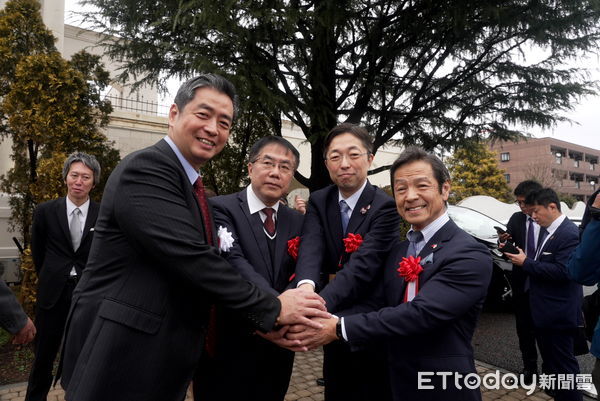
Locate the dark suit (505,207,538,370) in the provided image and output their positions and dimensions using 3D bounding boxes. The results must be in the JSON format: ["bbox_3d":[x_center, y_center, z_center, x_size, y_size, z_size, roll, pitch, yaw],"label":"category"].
[{"bbox_3d":[1.950,0.755,3.330,0.520,1.410,0.360,-2,-4,30],"label":"dark suit"}]

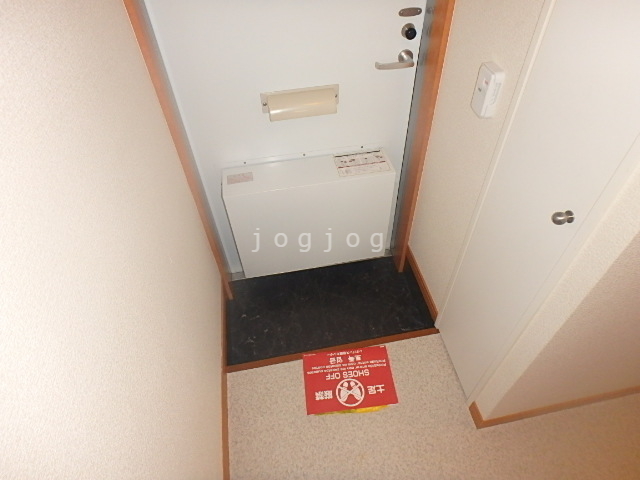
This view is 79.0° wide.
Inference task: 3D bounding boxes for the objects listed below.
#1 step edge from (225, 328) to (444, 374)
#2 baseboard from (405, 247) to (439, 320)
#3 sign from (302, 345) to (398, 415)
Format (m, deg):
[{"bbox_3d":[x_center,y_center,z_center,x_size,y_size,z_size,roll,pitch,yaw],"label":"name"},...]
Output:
[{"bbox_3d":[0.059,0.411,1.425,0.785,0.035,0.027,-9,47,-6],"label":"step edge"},{"bbox_3d":[0.419,0.167,1.602,0.012,0.060,0.360,-9,47,-6],"label":"baseboard"},{"bbox_3d":[0.099,0.474,1.330,0.299,0.010,0.211,-6,47,-3],"label":"sign"}]

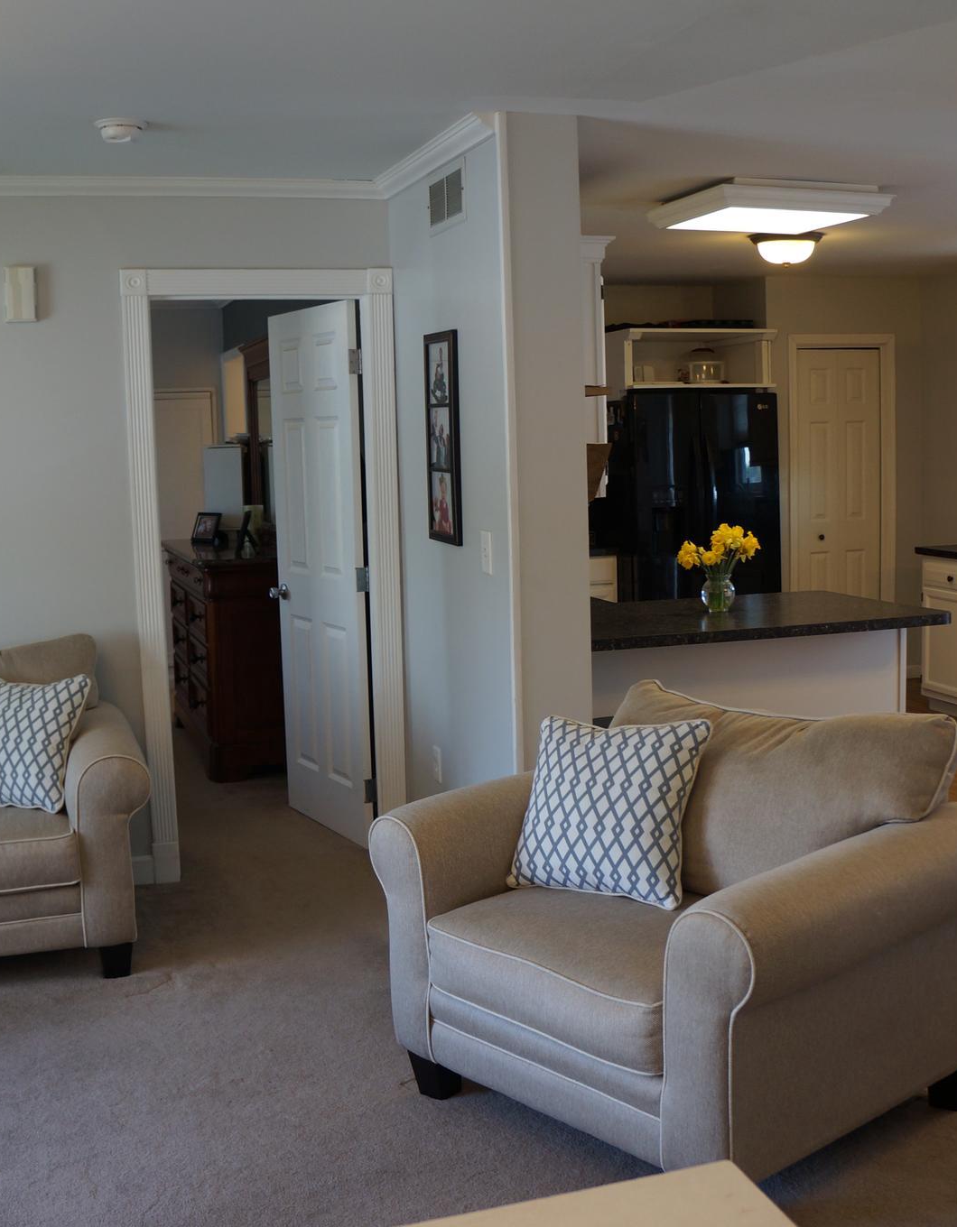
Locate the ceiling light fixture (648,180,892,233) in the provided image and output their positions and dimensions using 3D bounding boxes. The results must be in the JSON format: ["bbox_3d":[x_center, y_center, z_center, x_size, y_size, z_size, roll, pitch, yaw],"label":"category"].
[{"bbox_3d":[1.107,-1.541,5.279,0.725,0.100,0.690,-4,7,-17],"label":"ceiling light fixture"}]

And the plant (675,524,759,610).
[{"bbox_3d":[0.893,-0.176,5.147,0.315,0.320,0.290,-2,7,0],"label":"plant"}]

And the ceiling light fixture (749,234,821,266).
[{"bbox_3d":[1.333,-1.570,5.986,0.340,0.150,0.340,-4,8,-20],"label":"ceiling light fixture"}]

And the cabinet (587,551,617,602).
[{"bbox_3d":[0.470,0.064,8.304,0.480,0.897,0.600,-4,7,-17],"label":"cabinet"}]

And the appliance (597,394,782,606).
[{"bbox_3d":[1.186,-0.406,8.291,0.900,1.789,0.850,-4,7,-17],"label":"appliance"}]

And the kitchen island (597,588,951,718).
[{"bbox_3d":[0.839,0.445,5.111,1.530,0.900,0.840,-4,7,-17],"label":"kitchen island"}]

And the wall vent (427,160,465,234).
[{"bbox_3d":[-0.103,-1.277,4.263,0.020,0.180,0.395,-4,7,-17],"label":"wall vent"}]

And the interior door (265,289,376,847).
[{"bbox_3d":[-0.637,-0.160,5.396,0.040,2.030,0.750,-6,9,-30],"label":"interior door"}]

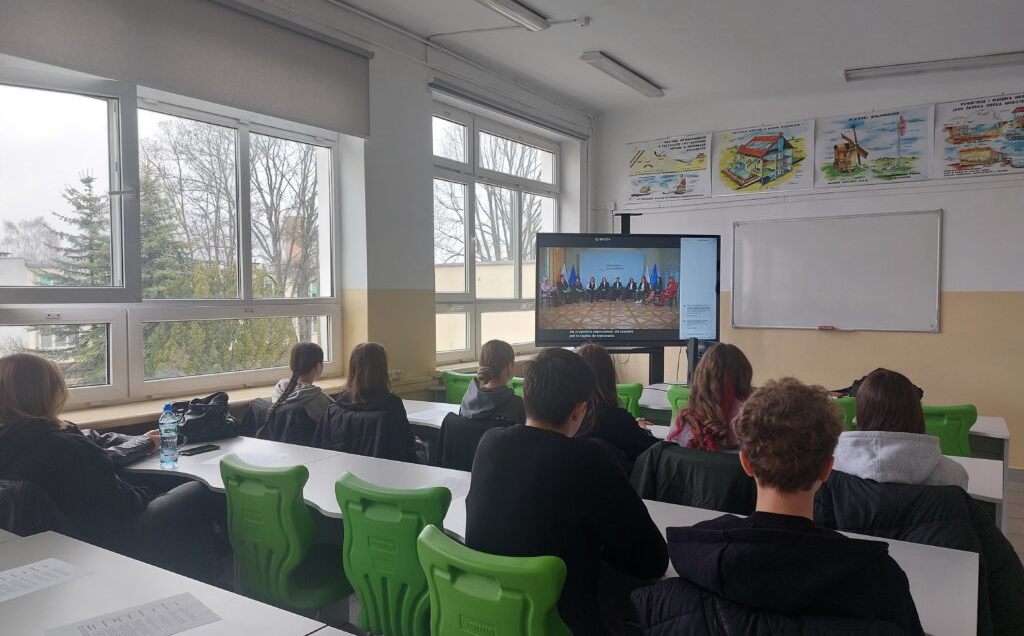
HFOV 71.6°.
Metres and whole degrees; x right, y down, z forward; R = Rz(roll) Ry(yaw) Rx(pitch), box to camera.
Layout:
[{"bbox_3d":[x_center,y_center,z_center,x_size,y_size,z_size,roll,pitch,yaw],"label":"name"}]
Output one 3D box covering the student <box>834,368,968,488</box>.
[{"bbox_3d":[1.320,0.766,2.462,0.460,1.212,0.660,1,3,29],"label":"student"}]

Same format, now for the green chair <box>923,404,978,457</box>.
[{"bbox_3d":[2.269,0.886,3.908,0.450,0.870,0.510,1,2,27],"label":"green chair"}]

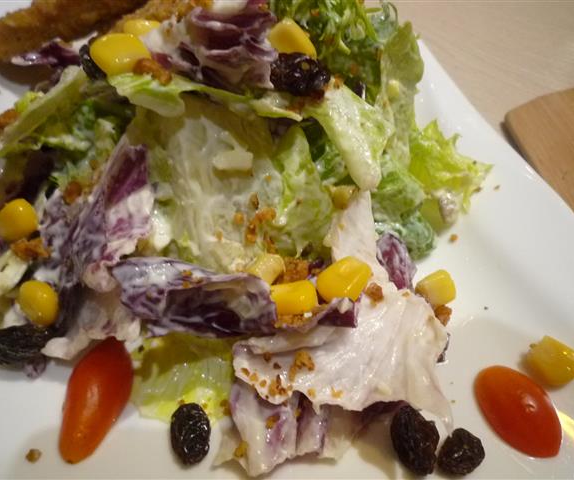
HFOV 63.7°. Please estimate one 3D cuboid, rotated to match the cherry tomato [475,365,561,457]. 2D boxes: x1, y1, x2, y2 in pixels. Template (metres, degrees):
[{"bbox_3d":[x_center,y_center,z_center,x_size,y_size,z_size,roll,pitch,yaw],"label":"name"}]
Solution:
[{"bbox_3d":[0.072,0.051,0.140,0.022,0.012,0.031,-35,68,-16],"label":"cherry tomato"}]

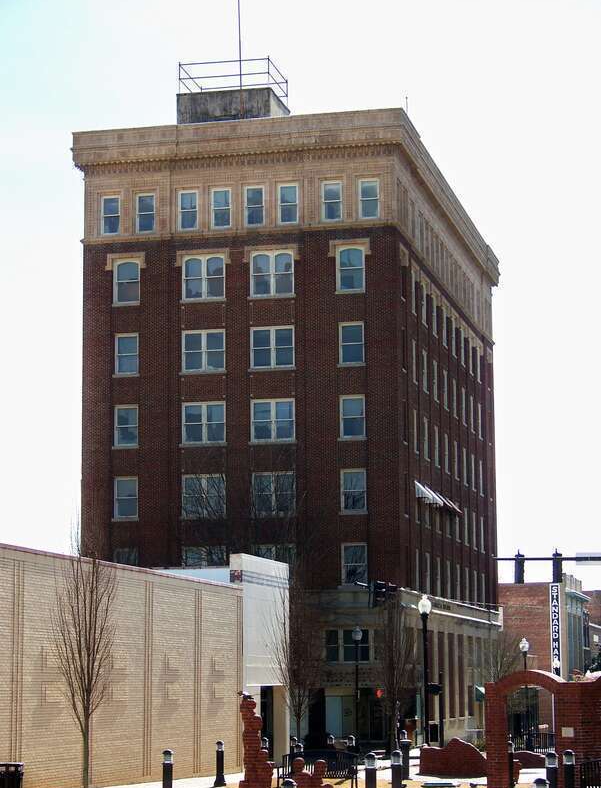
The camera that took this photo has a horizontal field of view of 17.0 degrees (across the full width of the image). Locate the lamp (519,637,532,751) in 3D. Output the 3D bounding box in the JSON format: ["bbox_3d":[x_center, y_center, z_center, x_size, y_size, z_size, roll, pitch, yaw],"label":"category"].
[{"bbox_3d":[8.463,11.259,75.500,0.420,4.300,0.420,-2,-8,13],"label":"lamp"}]

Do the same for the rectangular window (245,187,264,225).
[{"bbox_3d":[-2.123,-8.654,92.849,0.950,1.920,0.160,-2,-8,13],"label":"rectangular window"}]

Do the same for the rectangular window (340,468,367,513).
[{"bbox_3d":[2.403,4.296,88.717,1.115,1.884,0.150,-2,-8,13],"label":"rectangular window"}]

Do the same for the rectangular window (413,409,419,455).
[{"bbox_3d":[5.177,1.676,91.818,0.150,1.900,1.750,-2,-8,13],"label":"rectangular window"}]

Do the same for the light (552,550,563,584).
[{"bbox_3d":[9.333,6.332,73.000,0.360,1.100,0.380,-2,-8,13],"label":"light"}]

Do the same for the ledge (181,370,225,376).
[{"bbox_3d":[-4.347,-0.937,90.159,2.180,0.150,0.220,-2,-8,13],"label":"ledge"}]

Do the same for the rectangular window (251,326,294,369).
[{"bbox_3d":[-1.183,-2.063,90.433,1.972,1.892,0.150,-2,-8,13],"label":"rectangular window"}]

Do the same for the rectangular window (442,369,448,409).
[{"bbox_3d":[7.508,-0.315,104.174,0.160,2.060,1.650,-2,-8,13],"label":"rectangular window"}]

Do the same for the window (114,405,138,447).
[{"bbox_3d":[-7.846,1.447,90.716,1.110,1.870,0.150,-2,-8,13],"label":"window"}]

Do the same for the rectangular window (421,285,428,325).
[{"bbox_3d":[5.846,-4.313,95.881,0.150,2.050,1.750,-2,-8,13],"label":"rectangular window"}]

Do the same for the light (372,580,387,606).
[{"bbox_3d":[3.221,8.082,81.500,0.450,1.060,0.360,-2,-8,13],"label":"light"}]

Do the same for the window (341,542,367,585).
[{"bbox_3d":[2.371,7.452,88.218,1.131,1.826,0.160,-2,-9,13],"label":"window"}]

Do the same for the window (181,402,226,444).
[{"bbox_3d":[-4.287,1.339,90.672,1.997,1.885,0.150,-2,-8,13],"label":"window"}]

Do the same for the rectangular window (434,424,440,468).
[{"bbox_3d":[6.654,2.565,98.135,0.140,1.900,1.120,-2,-8,13],"label":"rectangular window"}]

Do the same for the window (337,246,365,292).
[{"bbox_3d":[2.252,-5.568,90.147,1.283,2.035,0.160,-2,-9,13],"label":"window"}]

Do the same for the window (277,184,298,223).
[{"bbox_3d":[-0.552,-8.625,91.251,0.969,1.905,0.160,-2,-9,13],"label":"window"}]

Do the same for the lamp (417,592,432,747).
[{"bbox_3d":[4.033,8.995,64.860,0.430,5.050,0.430,-2,-8,13],"label":"lamp"}]

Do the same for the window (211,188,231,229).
[{"bbox_3d":[-3.621,-8.479,91.949,0.941,1.870,0.160,-2,-9,13],"label":"window"}]

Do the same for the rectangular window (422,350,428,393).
[{"bbox_3d":[5.921,-1.047,95.558,0.140,1.900,1.120,-2,-8,13],"label":"rectangular window"}]

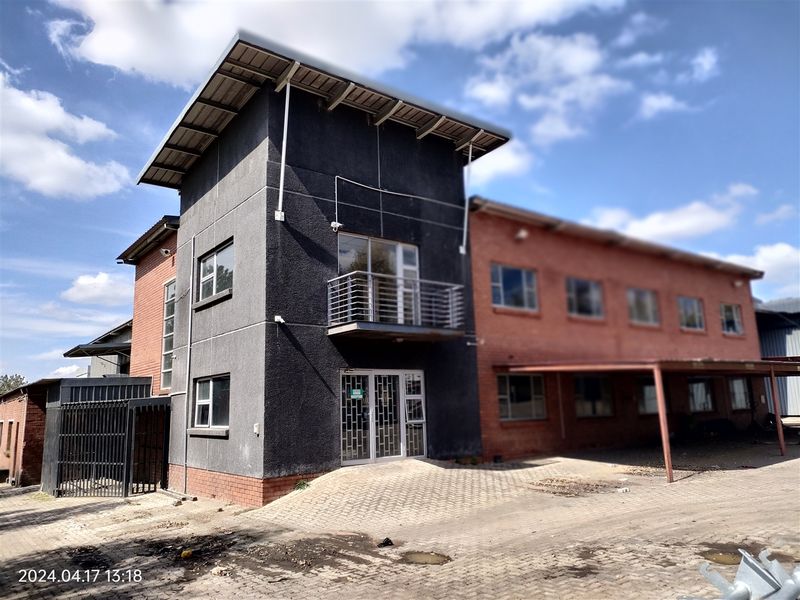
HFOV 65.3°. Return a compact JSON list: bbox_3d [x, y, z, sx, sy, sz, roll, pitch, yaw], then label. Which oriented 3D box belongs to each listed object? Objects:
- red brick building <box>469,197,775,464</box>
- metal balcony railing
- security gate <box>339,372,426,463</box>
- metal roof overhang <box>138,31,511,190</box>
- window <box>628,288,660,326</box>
[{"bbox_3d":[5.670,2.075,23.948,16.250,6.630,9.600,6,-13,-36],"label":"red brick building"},{"bbox_3d":[-0.022,0.213,13.522,2.880,1.160,1.110,6,-13,-36],"label":"metal balcony railing"},{"bbox_3d":[-0.348,2.509,13.591,2.210,1.940,0.120,6,-13,-36],"label":"security gate"},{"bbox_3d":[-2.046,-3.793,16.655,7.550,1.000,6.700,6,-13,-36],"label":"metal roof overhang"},{"bbox_3d":[8.066,0.248,20.637,1.770,1.190,0.120,6,-13,-36],"label":"window"}]

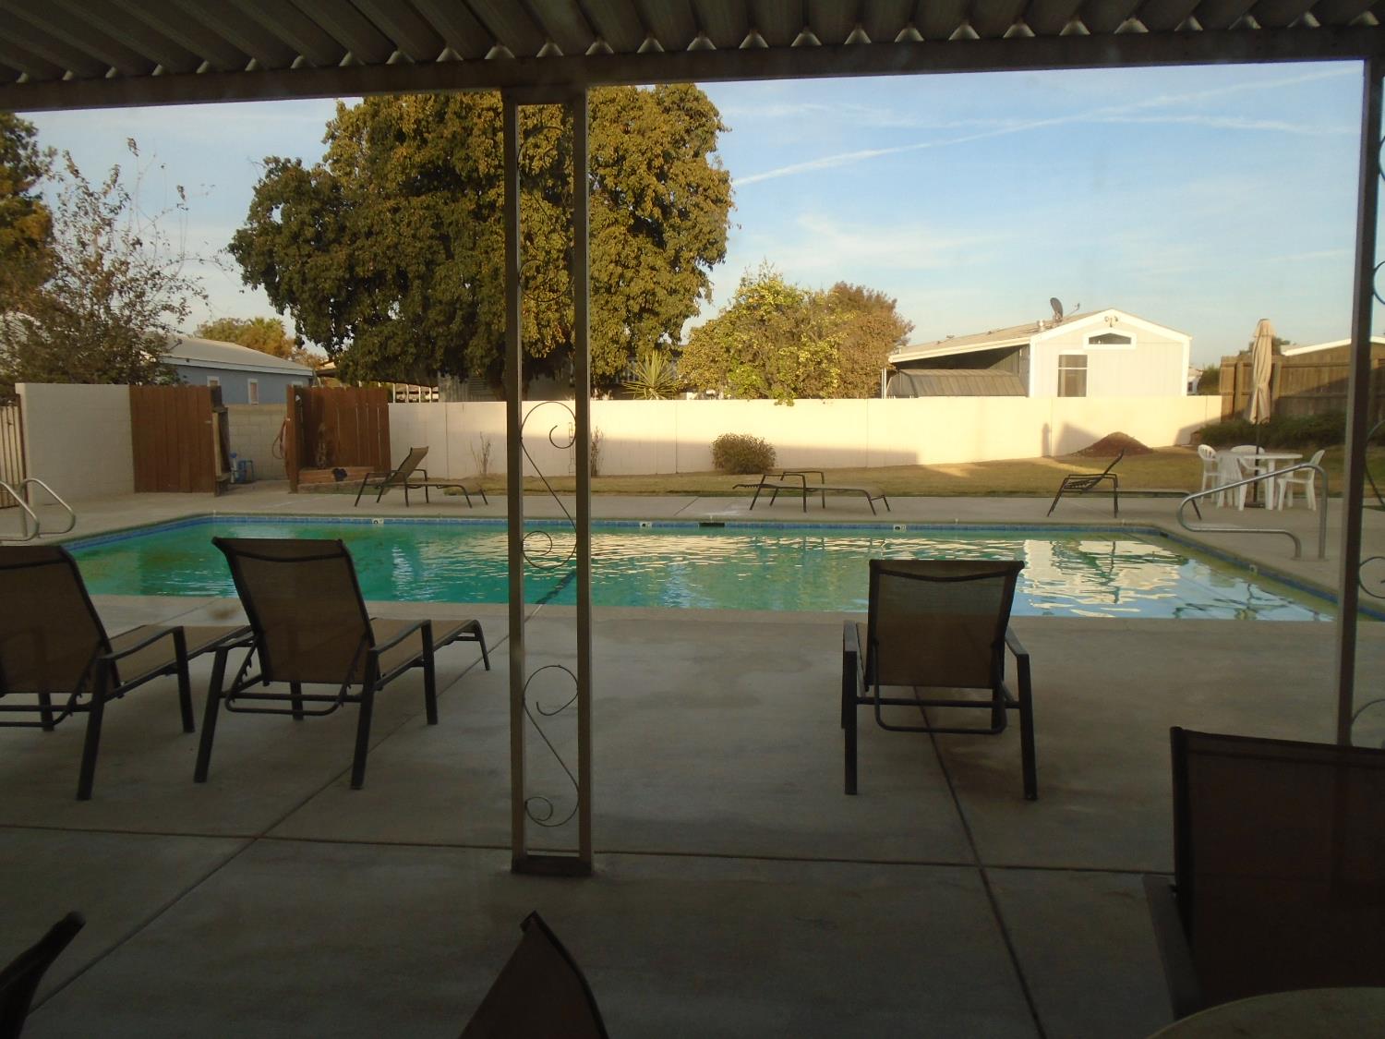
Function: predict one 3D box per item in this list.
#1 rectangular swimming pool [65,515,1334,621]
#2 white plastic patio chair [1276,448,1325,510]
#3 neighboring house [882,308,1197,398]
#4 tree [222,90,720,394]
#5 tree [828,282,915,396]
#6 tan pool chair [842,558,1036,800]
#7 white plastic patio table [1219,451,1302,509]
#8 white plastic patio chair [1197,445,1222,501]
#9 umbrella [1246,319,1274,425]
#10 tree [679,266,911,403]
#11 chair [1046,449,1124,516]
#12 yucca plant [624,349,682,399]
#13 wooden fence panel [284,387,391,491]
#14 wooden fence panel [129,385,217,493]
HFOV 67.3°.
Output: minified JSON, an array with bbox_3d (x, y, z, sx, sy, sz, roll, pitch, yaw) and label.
[{"bbox_3d":[-0.761,1.038,10.132,11.463,1.500,5.352,1,7,6],"label":"rectangular swimming pool"},{"bbox_3d":[7.827,-0.525,13.407,0.550,0.790,0.560,2,7,19],"label":"white plastic patio chair"},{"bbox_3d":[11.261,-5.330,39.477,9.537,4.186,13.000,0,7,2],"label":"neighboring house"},{"bbox_3d":[-5.377,-6.422,26.454,12.400,9.800,10.500,-1,6,-11],"label":"tree"},{"bbox_3d":[4.129,-3.473,24.770,2.400,4.250,2.400,1,6,9],"label":"tree"},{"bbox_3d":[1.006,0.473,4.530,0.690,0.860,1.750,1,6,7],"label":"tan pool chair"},{"bbox_3d":[7.467,-0.523,13.699,1.060,0.720,1.060,2,7,17],"label":"white plastic patio table"},{"bbox_3d":[7.448,-0.659,14.669,0.560,0.850,0.560,5,8,39],"label":"white plastic patio chair"},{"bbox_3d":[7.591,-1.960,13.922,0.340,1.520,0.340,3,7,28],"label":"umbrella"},{"bbox_3d":[2.261,-3.427,23.265,5.100,4.500,4.400,0,6,5],"label":"tree"},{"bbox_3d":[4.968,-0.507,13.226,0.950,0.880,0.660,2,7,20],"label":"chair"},{"bbox_3d":[-0.913,-2.592,23.649,1.350,2.533,1.350,0,7,0],"label":"yucca plant"},{"bbox_3d":[-5.693,-1.292,16.662,1.638,1.618,0.120,1,7,6],"label":"wooden fence panel"},{"bbox_3d":[-8.008,-1.222,15.979,1.393,1.652,0.080,1,7,6],"label":"wooden fence panel"}]

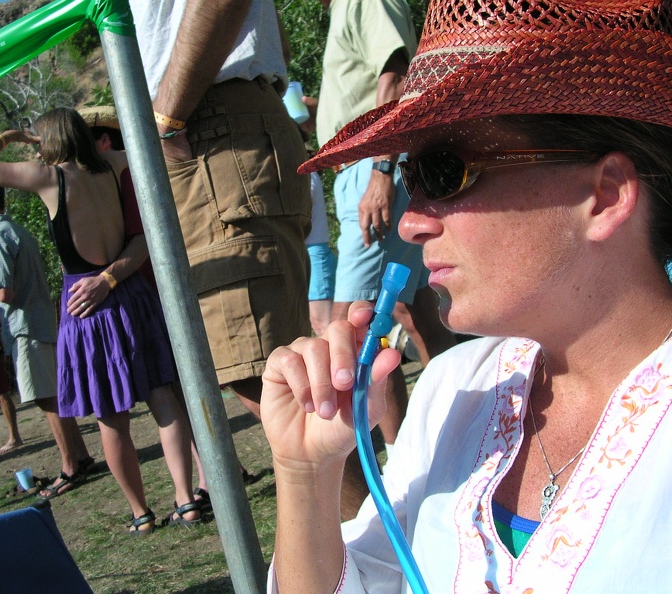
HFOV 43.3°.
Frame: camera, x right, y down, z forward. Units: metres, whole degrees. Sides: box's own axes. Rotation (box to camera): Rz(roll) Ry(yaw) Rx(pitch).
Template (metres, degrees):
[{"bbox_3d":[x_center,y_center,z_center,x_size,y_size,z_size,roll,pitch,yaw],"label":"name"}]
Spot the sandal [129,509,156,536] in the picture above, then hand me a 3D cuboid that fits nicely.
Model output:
[{"bbox_3d":[-0.770,0.894,3.370,0.095,0.100,0.250,-6,-1,-25],"label":"sandal"}]

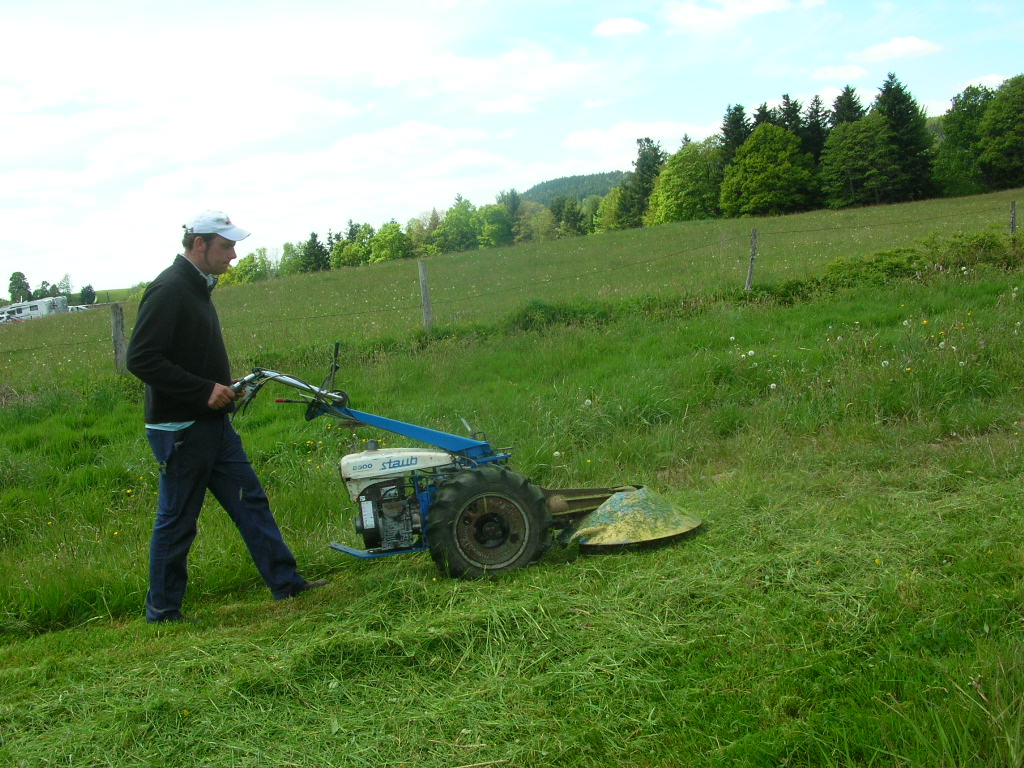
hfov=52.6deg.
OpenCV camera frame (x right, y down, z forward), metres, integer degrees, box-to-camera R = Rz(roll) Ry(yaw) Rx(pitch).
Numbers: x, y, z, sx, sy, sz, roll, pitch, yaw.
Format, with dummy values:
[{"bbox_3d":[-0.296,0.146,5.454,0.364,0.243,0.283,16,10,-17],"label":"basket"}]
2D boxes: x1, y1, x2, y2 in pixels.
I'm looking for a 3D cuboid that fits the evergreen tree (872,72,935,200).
[{"bbox_3d":[37.811,-23.807,100.000,6.400,12.200,6.400,-5,7,0],"label":"evergreen tree"}]

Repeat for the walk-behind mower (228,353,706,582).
[{"bbox_3d":[-0.231,0.280,4.400,1.982,0.993,0.660,-6,6,6],"label":"walk-behind mower"}]

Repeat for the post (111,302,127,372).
[{"bbox_3d":[-5.000,-0.555,13.200,0.130,0.960,0.130,-1,7,0],"label":"post"}]

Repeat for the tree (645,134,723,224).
[{"bbox_3d":[15.919,-18.672,95.000,6.942,7.913,6.942,-3,5,0],"label":"tree"}]

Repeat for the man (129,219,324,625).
[{"bbox_3d":[-1.315,0.131,4.630,0.790,1.780,0.560,-5,7,-7],"label":"man"}]

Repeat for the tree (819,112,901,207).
[{"bbox_3d":[29.870,-19.297,89.000,6.837,7.918,6.837,-3,5,0],"label":"tree"}]

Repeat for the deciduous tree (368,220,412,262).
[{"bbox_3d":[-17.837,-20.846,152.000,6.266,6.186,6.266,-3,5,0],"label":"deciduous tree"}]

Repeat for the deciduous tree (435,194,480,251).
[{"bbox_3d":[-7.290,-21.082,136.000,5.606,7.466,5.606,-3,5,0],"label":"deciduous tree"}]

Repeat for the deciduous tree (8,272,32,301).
[{"bbox_3d":[-83.241,-15.634,175.000,3.607,6.294,3.607,-3,5,0],"label":"deciduous tree"}]

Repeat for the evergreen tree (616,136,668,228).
[{"bbox_3d":[14.494,-22.380,115.000,5.200,10.000,5.200,-5,7,0],"label":"evergreen tree"}]

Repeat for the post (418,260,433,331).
[{"bbox_3d":[-1.295,-1.317,15.500,0.110,1.070,0.110,-6,5,0],"label":"post"}]

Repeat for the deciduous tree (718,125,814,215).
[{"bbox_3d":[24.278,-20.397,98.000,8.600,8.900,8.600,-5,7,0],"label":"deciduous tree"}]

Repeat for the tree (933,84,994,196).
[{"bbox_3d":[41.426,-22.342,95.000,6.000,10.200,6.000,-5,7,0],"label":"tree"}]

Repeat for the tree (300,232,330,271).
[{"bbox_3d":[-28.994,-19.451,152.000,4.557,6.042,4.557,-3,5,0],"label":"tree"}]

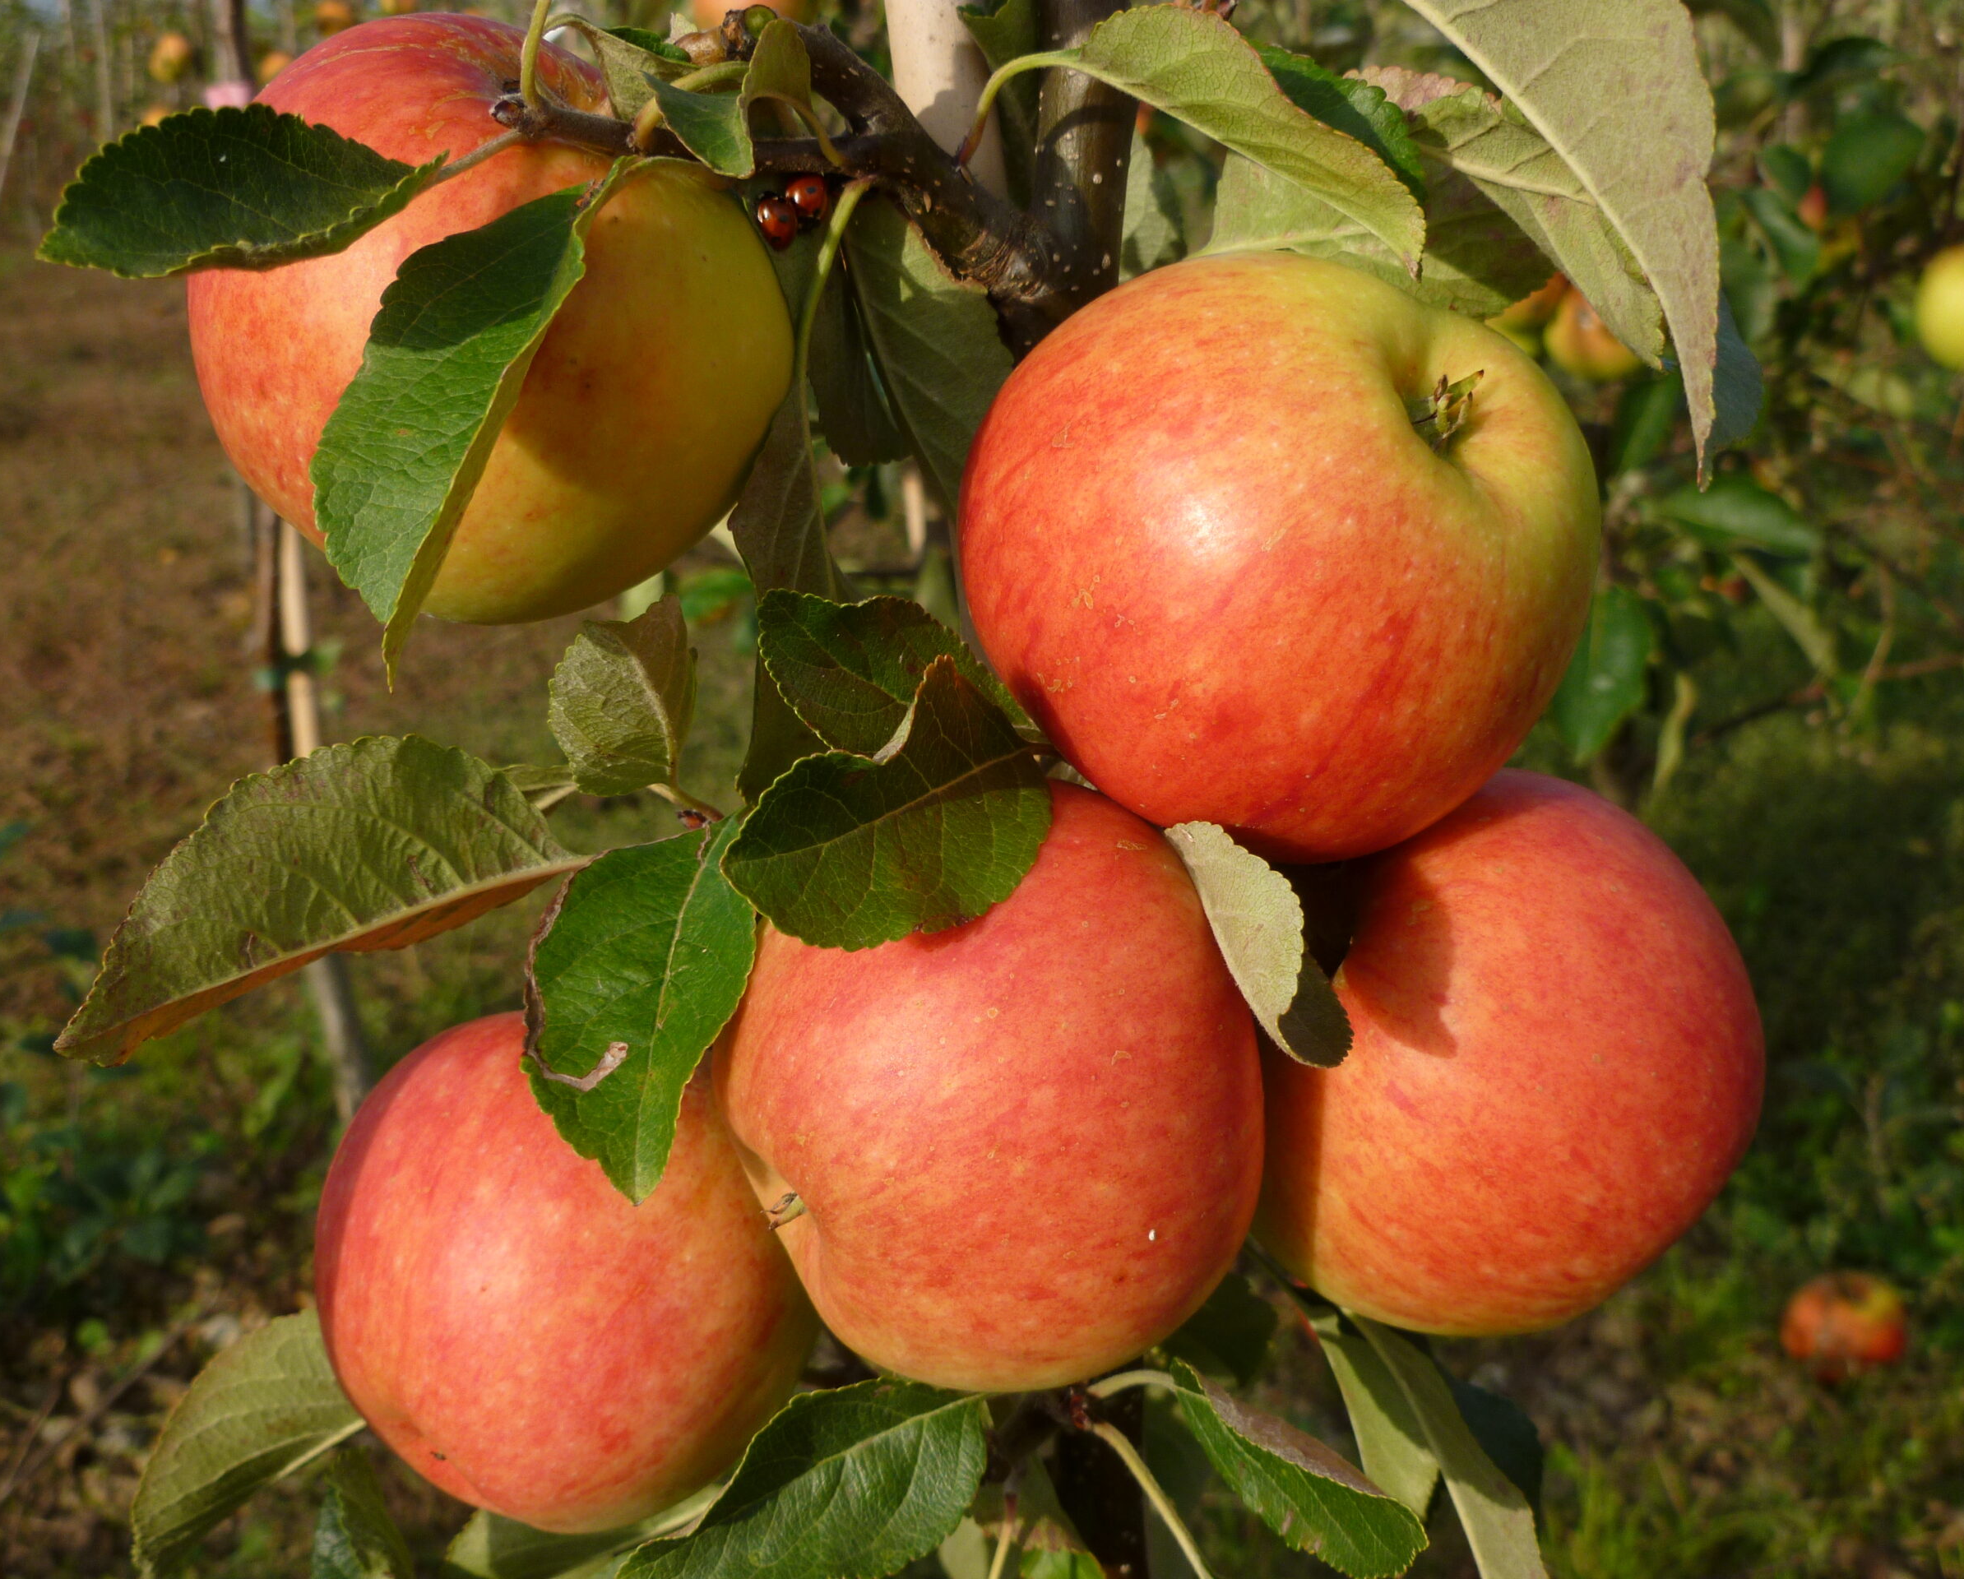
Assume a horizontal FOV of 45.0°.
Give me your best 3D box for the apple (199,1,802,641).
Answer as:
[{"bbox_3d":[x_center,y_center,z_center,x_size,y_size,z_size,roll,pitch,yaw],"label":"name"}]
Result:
[{"bbox_3d":[-0.062,-0.065,0.314,0.079,0.073,0.079,12,27,-5],"label":"apple"}]

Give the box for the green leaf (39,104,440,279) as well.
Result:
[{"bbox_3d":[-0.084,-0.068,0.269,0.042,0.010,0.021,-19,45,-19],"label":"green leaf"}]

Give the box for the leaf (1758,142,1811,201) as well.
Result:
[{"bbox_3d":[0.440,-0.339,1.300,0.026,0.010,0.044,-16,60,-25],"label":"leaf"}]

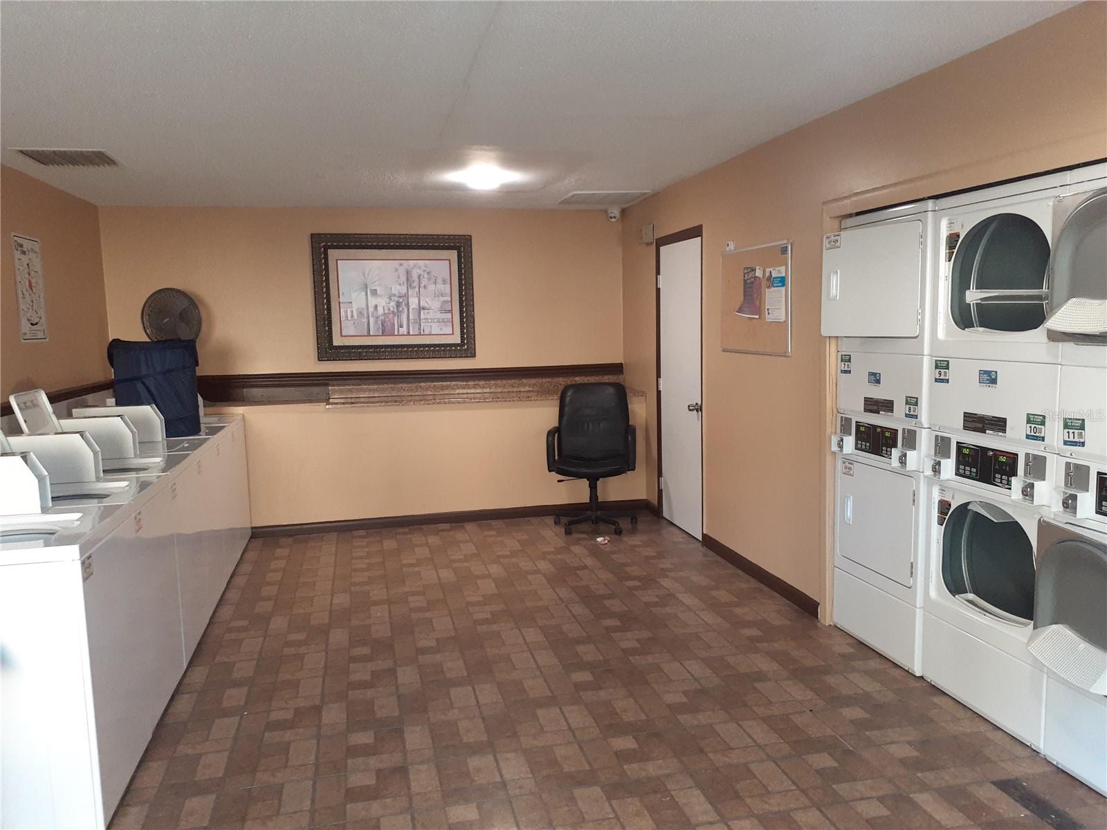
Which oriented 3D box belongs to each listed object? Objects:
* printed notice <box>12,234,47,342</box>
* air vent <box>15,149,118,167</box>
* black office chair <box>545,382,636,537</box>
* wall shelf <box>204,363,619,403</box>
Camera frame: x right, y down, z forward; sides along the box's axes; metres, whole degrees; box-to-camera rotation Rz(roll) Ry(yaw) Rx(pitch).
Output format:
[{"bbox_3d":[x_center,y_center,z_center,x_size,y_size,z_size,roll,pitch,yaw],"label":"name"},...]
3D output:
[{"bbox_3d":[-3.130,-0.747,5.175,0.010,0.610,0.423,-3,6,-13],"label":"printed notice"},{"bbox_3d":[-2.654,-1.412,4.776,0.420,0.025,0.520,-3,6,-13],"label":"air vent"},{"bbox_3d":[0.305,0.310,6.491,0.660,1.090,0.640,-1,6,7],"label":"black office chair"},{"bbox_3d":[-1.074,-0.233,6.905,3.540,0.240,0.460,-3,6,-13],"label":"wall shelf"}]

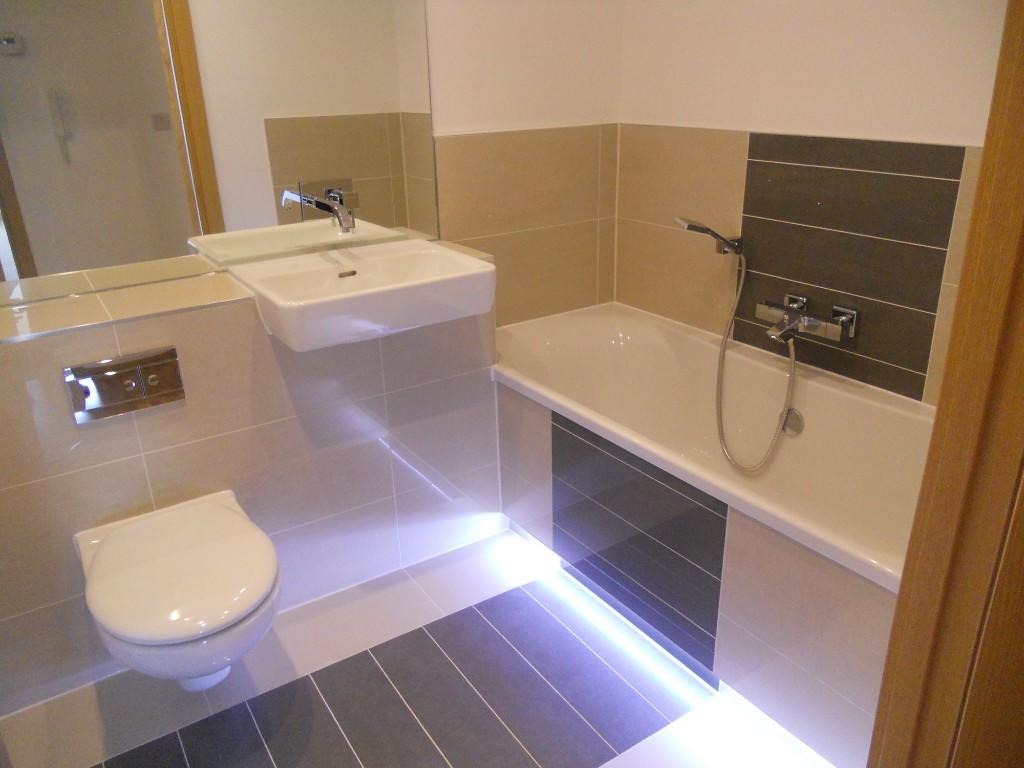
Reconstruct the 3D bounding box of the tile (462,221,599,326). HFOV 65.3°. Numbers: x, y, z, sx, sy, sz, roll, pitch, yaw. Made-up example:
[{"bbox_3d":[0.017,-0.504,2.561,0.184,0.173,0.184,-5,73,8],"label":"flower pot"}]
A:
[{"bbox_3d":[0.041,-0.352,2.620,0.609,0.300,0.012,-15,25,-30],"label":"tile"}]

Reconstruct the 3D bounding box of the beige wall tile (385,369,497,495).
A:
[{"bbox_3d":[-0.189,0.129,2.259,0.347,0.304,0.012,-15,25,-30],"label":"beige wall tile"}]

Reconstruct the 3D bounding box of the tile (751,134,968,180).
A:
[{"bbox_3d":[0.828,-0.573,1.987,0.012,0.075,0.603,-15,25,-30],"label":"tile"}]

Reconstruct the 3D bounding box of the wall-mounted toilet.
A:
[{"bbox_3d":[-0.687,0.528,1.717,0.352,0.350,0.530,-15,25,-30],"label":"wall-mounted toilet"}]

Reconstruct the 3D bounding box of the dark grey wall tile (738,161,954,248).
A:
[{"bbox_3d":[0.831,-0.467,2.029,0.012,0.154,0.603,-15,25,-30],"label":"dark grey wall tile"}]

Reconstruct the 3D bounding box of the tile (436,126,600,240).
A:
[{"bbox_3d":[0.033,-0.634,2.509,0.609,0.305,0.012,-15,25,-30],"label":"tile"}]

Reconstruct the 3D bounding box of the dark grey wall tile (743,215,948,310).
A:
[{"bbox_3d":[0.831,-0.322,2.076,0.010,0.151,0.599,-15,25,-30],"label":"dark grey wall tile"}]

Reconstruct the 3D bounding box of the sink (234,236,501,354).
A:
[{"bbox_3d":[-0.382,-0.231,2.057,0.562,0.139,0.445,-15,25,-30],"label":"sink"}]

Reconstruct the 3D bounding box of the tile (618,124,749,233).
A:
[{"bbox_3d":[0.511,-0.634,2.468,0.010,0.300,0.550,-15,25,-30],"label":"tile"}]

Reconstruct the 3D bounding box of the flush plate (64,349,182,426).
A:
[{"bbox_3d":[-0.834,0.002,1.737,0.226,0.128,0.014,-15,25,-30],"label":"flush plate"}]

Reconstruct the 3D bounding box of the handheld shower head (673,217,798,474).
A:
[{"bbox_3d":[0.643,-0.097,2.267,0.220,0.725,0.330,-15,25,-30],"label":"handheld shower head"}]

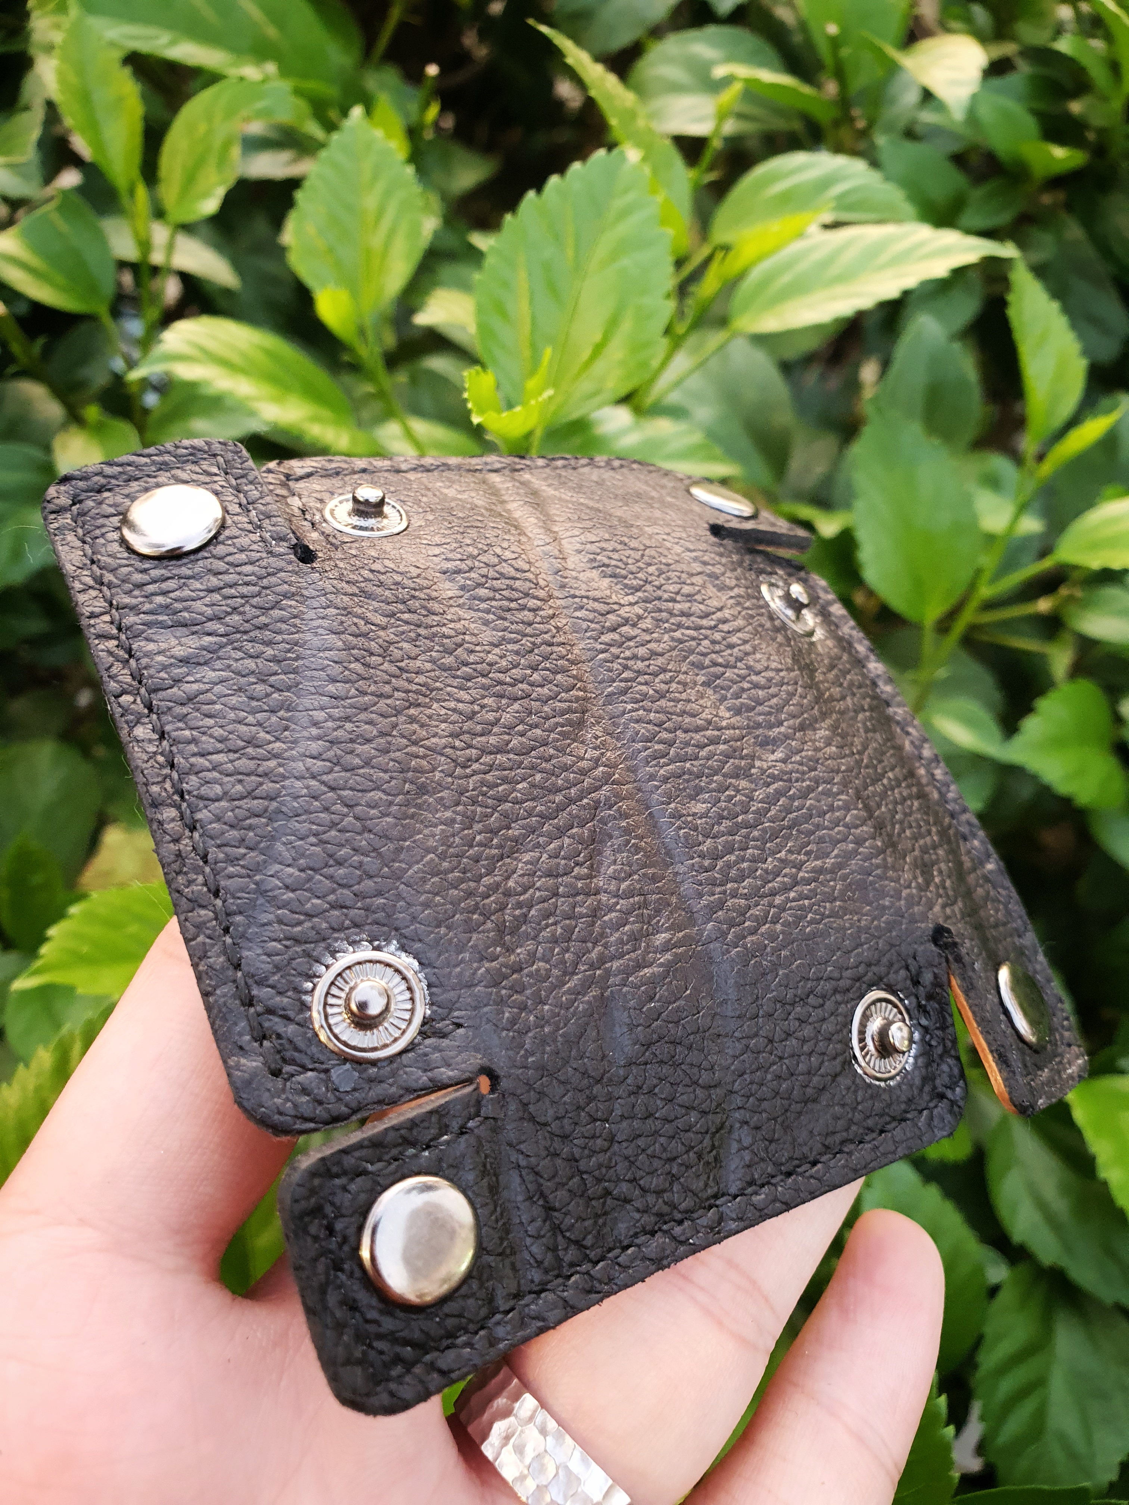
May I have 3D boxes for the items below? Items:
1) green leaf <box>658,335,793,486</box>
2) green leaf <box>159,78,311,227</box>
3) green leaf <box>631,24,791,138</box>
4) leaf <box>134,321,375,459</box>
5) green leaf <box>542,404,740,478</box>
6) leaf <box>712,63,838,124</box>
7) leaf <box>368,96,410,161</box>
[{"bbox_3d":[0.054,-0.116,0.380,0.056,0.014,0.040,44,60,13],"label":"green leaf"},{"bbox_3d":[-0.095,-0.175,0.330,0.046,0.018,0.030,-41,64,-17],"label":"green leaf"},{"bbox_3d":[0.052,-0.237,0.400,0.062,0.012,0.044,5,56,0],"label":"green leaf"},{"bbox_3d":[-0.079,-0.094,0.290,0.066,0.016,0.034,7,43,-5],"label":"leaf"},{"bbox_3d":[0.020,-0.082,0.300,0.055,0.012,0.030,15,41,9],"label":"green leaf"},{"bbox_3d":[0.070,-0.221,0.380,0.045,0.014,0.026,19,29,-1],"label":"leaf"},{"bbox_3d":[-0.047,-0.165,0.300,0.013,0.024,0.006,-3,-12,-13],"label":"leaf"}]

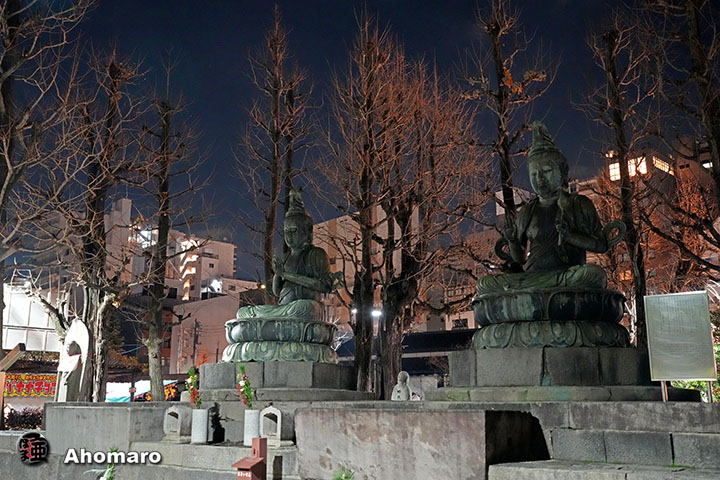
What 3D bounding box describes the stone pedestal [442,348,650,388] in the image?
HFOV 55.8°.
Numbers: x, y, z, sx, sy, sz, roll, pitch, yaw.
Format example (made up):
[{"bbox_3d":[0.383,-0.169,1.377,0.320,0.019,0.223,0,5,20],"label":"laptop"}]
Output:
[{"bbox_3d":[2.328,1.587,8.186,2.400,0.380,2.400,-11,-17,40],"label":"stone pedestal"}]

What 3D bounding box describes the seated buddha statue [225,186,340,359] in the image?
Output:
[{"bbox_3d":[-1.277,0.572,11.290,1.870,2.990,1.850,-11,-17,40],"label":"seated buddha statue"}]

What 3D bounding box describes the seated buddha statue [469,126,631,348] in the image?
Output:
[{"bbox_3d":[2.328,-0.055,8.564,1.870,2.990,1.850,-11,-17,40],"label":"seated buddha statue"}]

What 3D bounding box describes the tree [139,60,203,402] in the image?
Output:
[{"bbox_3d":[-4.493,-0.201,15.952,1.700,8.750,1.700,0,-13,0],"label":"tree"}]

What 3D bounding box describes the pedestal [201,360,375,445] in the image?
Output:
[{"bbox_3d":[-1.277,2.526,10.840,2.800,1.030,2.800,-11,-17,40],"label":"pedestal"}]

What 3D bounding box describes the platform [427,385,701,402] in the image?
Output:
[{"bbox_3d":[2.328,1.850,8.125,2.940,0.170,2.940,-11,-17,40],"label":"platform"}]

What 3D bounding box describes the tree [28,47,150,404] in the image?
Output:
[{"bbox_3d":[-6.165,-0.317,15.671,2.800,8.850,2.700,0,-13,0],"label":"tree"}]

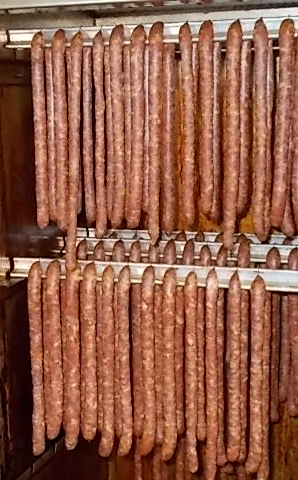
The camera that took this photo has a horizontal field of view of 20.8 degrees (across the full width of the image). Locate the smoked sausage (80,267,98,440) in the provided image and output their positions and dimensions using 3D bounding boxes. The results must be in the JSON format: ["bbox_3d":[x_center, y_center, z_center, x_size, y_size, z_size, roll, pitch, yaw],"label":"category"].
[{"bbox_3d":[-0.117,0.230,1.646,0.032,0.376,0.031,5,11,20],"label":"smoked sausage"}]

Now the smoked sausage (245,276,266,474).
[{"bbox_3d":[0.200,0.259,1.531,0.030,0.390,0.030,4,10,20],"label":"smoked sausage"}]

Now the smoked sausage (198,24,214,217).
[{"bbox_3d":[0.106,-0.218,1.486,0.028,0.355,0.028,3,10,20],"label":"smoked sausage"}]

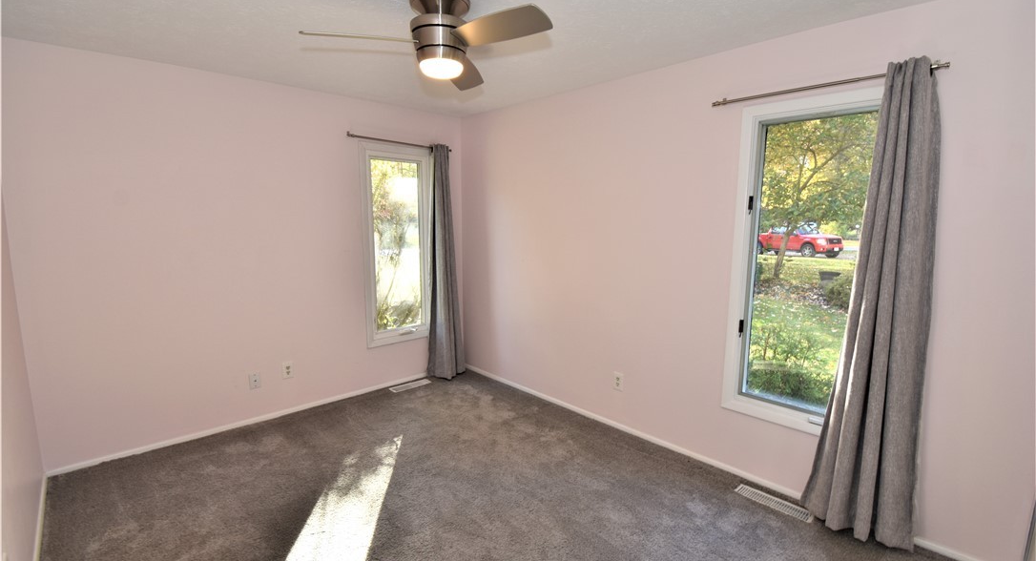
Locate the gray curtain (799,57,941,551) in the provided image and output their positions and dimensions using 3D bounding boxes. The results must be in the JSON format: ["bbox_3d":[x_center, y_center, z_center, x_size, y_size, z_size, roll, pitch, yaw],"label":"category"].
[{"bbox_3d":[1.653,0.147,1.966,0.453,2.187,0.153,9,12,43],"label":"gray curtain"}]

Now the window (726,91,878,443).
[{"bbox_3d":[1.474,-0.060,2.263,0.650,1.706,0.089,9,12,43],"label":"window"}]

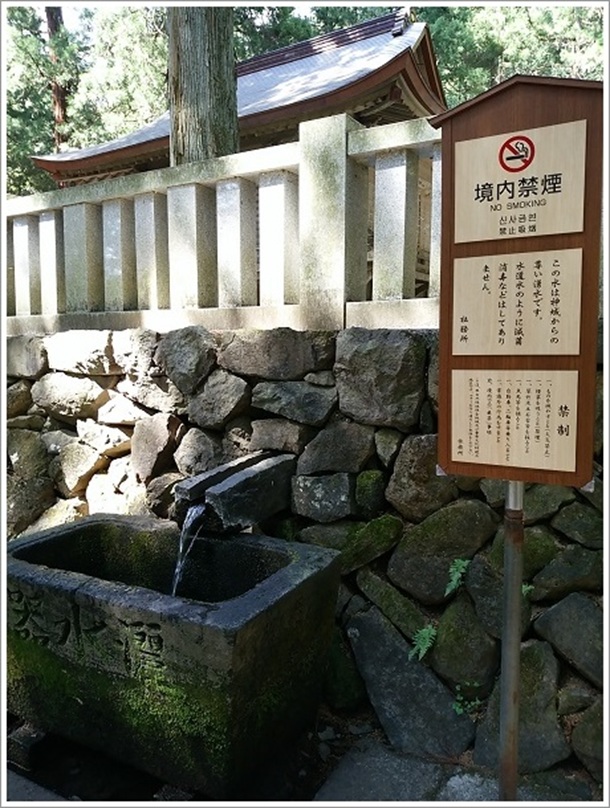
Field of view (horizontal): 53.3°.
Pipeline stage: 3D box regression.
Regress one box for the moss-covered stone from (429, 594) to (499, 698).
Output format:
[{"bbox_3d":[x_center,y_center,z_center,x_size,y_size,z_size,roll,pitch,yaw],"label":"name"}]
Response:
[{"bbox_3d":[0.616,0.942,2.363,0.271,0.415,0.220,3,6,30],"label":"moss-covered stone"}]

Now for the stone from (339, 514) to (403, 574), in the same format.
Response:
[{"bbox_3d":[0.276,0.592,2.561,0.289,0.256,0.200,3,6,30],"label":"stone"}]

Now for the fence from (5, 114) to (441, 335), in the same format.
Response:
[{"bbox_3d":[-0.570,-0.819,3.151,2.807,0.915,0.200,2,5,29],"label":"fence"}]

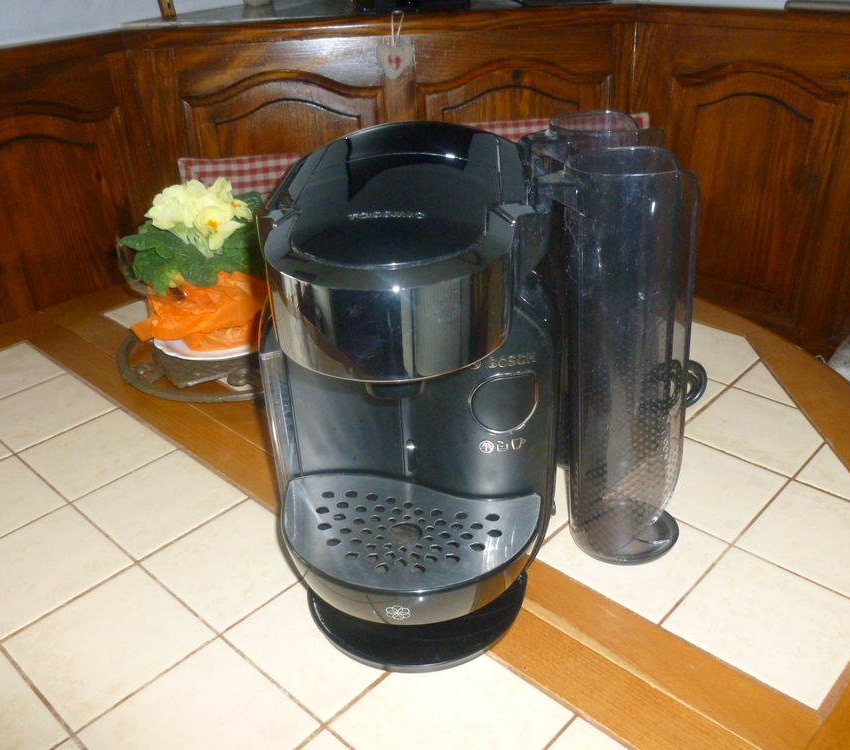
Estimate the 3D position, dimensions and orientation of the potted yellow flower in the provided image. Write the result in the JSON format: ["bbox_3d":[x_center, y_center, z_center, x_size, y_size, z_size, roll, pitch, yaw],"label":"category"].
[{"bbox_3d":[-0.227,-0.116,0.819,0.152,0.158,0.150,-9,31,-14],"label":"potted yellow flower"}]

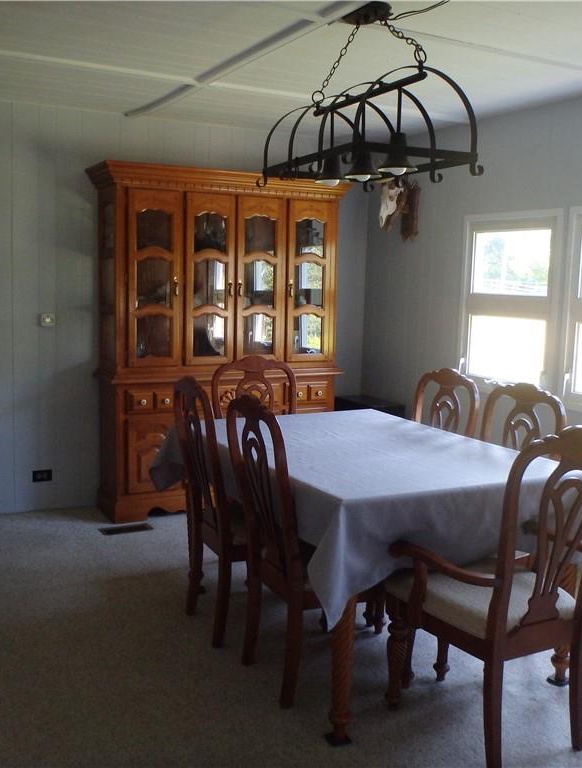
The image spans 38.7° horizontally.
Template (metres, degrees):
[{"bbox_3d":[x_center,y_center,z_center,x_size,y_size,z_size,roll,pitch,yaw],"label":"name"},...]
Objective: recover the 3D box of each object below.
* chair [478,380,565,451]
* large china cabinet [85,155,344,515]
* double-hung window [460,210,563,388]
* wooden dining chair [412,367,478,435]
[{"bbox_3d":[0.696,0.514,3.247,0.606,1.029,0.494,-2,8,-27],"label":"chair"},{"bbox_3d":[-0.421,-0.246,5.112,1.571,2.021,0.444,-2,8,-27],"label":"large china cabinet"},{"bbox_3d":[1.195,-0.433,4.585,0.078,1.008,0.771,-2,8,-27],"label":"double-hung window"},{"bbox_3d":[0.458,0.451,3.704,0.606,1.029,0.493,-2,8,-27],"label":"wooden dining chair"}]

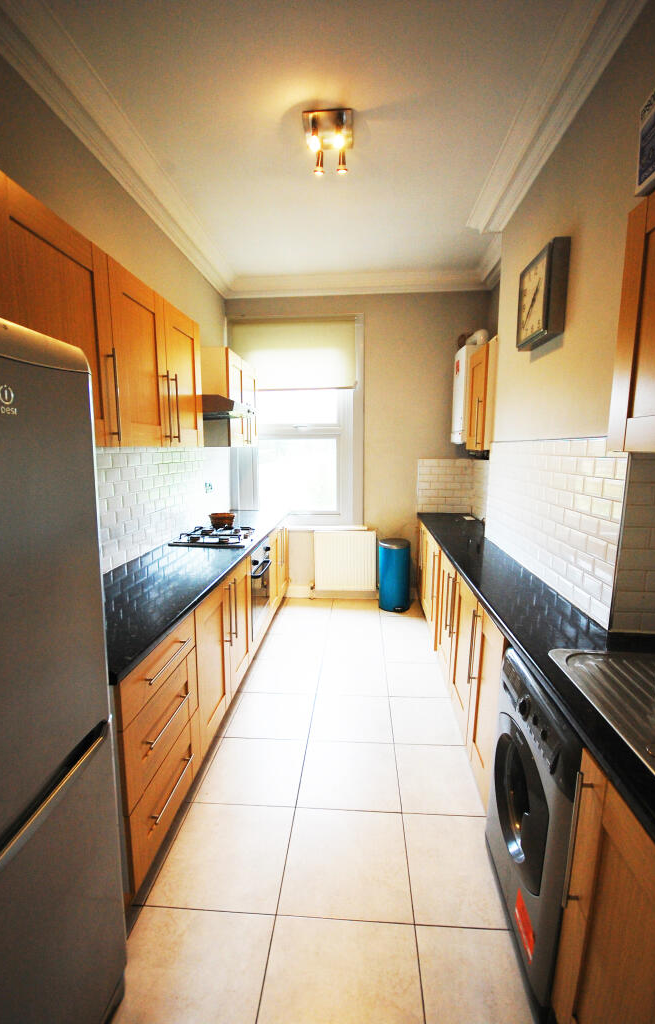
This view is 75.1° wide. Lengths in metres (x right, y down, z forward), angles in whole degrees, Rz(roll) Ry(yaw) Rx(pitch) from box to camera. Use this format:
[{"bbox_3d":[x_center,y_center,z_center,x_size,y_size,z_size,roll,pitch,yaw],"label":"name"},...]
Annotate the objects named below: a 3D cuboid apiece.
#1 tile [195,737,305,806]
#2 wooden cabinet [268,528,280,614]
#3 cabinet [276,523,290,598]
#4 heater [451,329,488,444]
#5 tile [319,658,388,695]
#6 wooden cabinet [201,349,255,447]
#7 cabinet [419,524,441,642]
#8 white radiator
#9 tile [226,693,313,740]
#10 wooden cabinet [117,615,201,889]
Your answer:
[{"bbox_3d":[-0.354,1.276,2.117,0.464,0.010,0.439,0,9,4],"label":"tile"},{"bbox_3d":[-0.737,0.530,3.661,0.580,0.727,0.443,1,9,4],"label":"wooden cabinet"},{"bbox_3d":[-0.700,0.457,4.182,0.570,0.714,0.534,0,9,4],"label":"cabinet"},{"bbox_3d":[1.321,-1.042,3.767,0.330,0.870,0.450,1,9,5],"label":"heater"},{"bbox_3d":[0.174,1.146,2.948,0.464,0.010,0.439,0,9,4],"label":"tile"},{"bbox_3d":[-0.891,-0.940,3.722,0.357,0.739,0.886,0,9,4],"label":"wooden cabinet"},{"bbox_3d":[1.148,0.547,3.644,0.580,0.727,1.120,1,9,5],"label":"cabinet"},{"bbox_3d":[0.182,0.503,4.364,0.620,0.630,0.100,1,9,4],"label":"white radiator"},{"bbox_3d":[-0.322,1.210,2.550,0.464,0.010,0.439,0,9,4],"label":"tile"},{"bbox_3d":[-0.898,0.836,1.662,0.580,0.727,0.595,1,9,4],"label":"wooden cabinet"}]

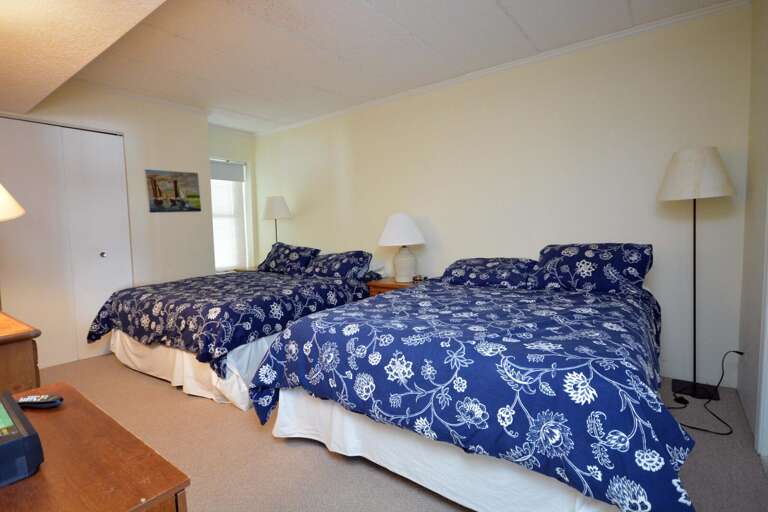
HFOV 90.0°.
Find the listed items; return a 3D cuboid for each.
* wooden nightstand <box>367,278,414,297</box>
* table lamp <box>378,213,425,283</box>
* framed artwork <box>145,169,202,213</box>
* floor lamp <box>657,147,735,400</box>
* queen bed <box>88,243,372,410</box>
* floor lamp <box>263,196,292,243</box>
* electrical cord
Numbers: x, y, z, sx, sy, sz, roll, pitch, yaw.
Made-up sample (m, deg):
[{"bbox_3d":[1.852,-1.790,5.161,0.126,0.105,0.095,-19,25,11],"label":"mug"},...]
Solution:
[{"bbox_3d":[0.232,0.539,3.695,0.578,0.570,0.447,2,5,37],"label":"wooden nightstand"},{"bbox_3d":[0.180,-0.083,3.696,0.441,0.668,0.441,-1,4,0],"label":"table lamp"},{"bbox_3d":[-2.164,-0.667,3.997,0.028,0.415,0.523,2,5,37],"label":"framed artwork"},{"bbox_3d":[1.936,0.111,2.422,0.384,1.526,0.371,2,5,37],"label":"floor lamp"},{"bbox_3d":[-1.237,0.393,3.763,1.766,0.921,2.093,2,5,37],"label":"queen bed"},{"bbox_3d":[-1.378,0.012,4.934,0.371,1.521,0.371,2,5,37],"label":"floor lamp"},{"bbox_3d":[1.882,0.745,2.239,0.353,0.289,0.665,2,5,37],"label":"electrical cord"}]

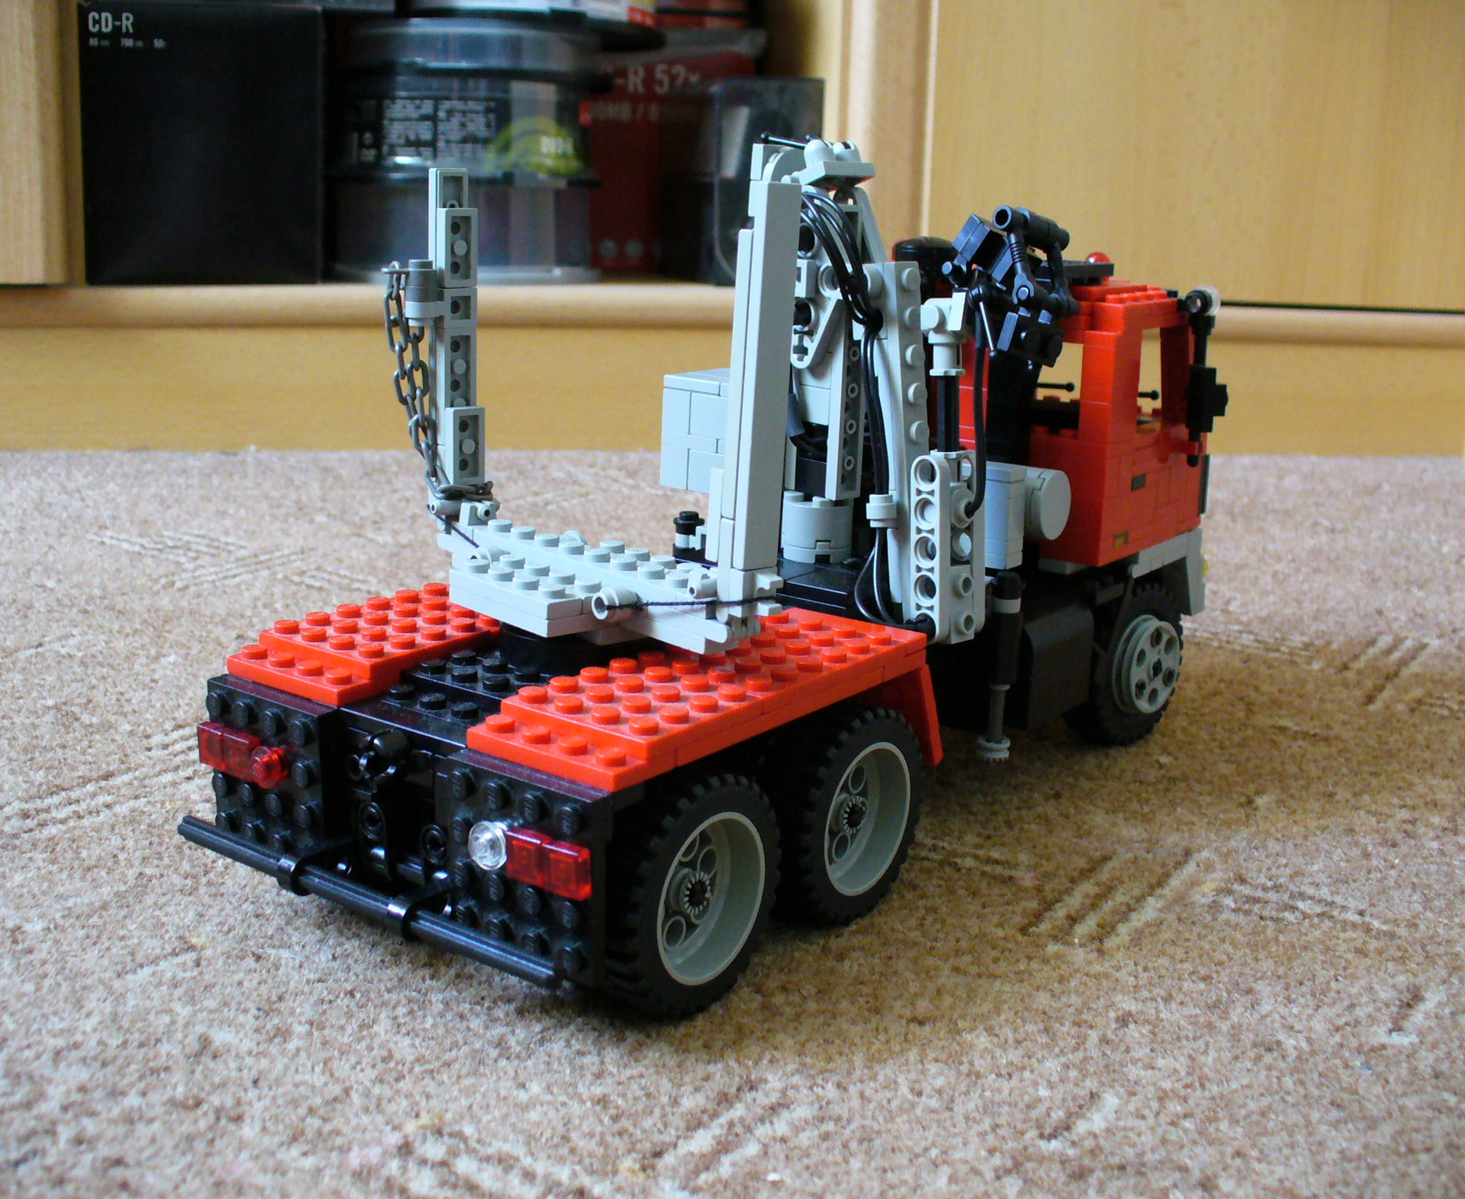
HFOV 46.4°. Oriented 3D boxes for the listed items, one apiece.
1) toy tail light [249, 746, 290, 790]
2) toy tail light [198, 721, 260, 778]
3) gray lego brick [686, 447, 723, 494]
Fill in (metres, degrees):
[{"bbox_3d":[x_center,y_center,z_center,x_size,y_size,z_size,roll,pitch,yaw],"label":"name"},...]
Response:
[{"bbox_3d":[-0.084,0.030,0.309,0.008,0.008,0.005,12,17,35],"label":"toy tail light"},{"bbox_3d":[-0.093,0.028,0.316,0.016,0.008,0.003,12,17,35],"label":"toy tail light"},{"bbox_3d":[-0.001,-0.029,0.388,0.016,0.010,0.009,12,17,35],"label":"gray lego brick"}]

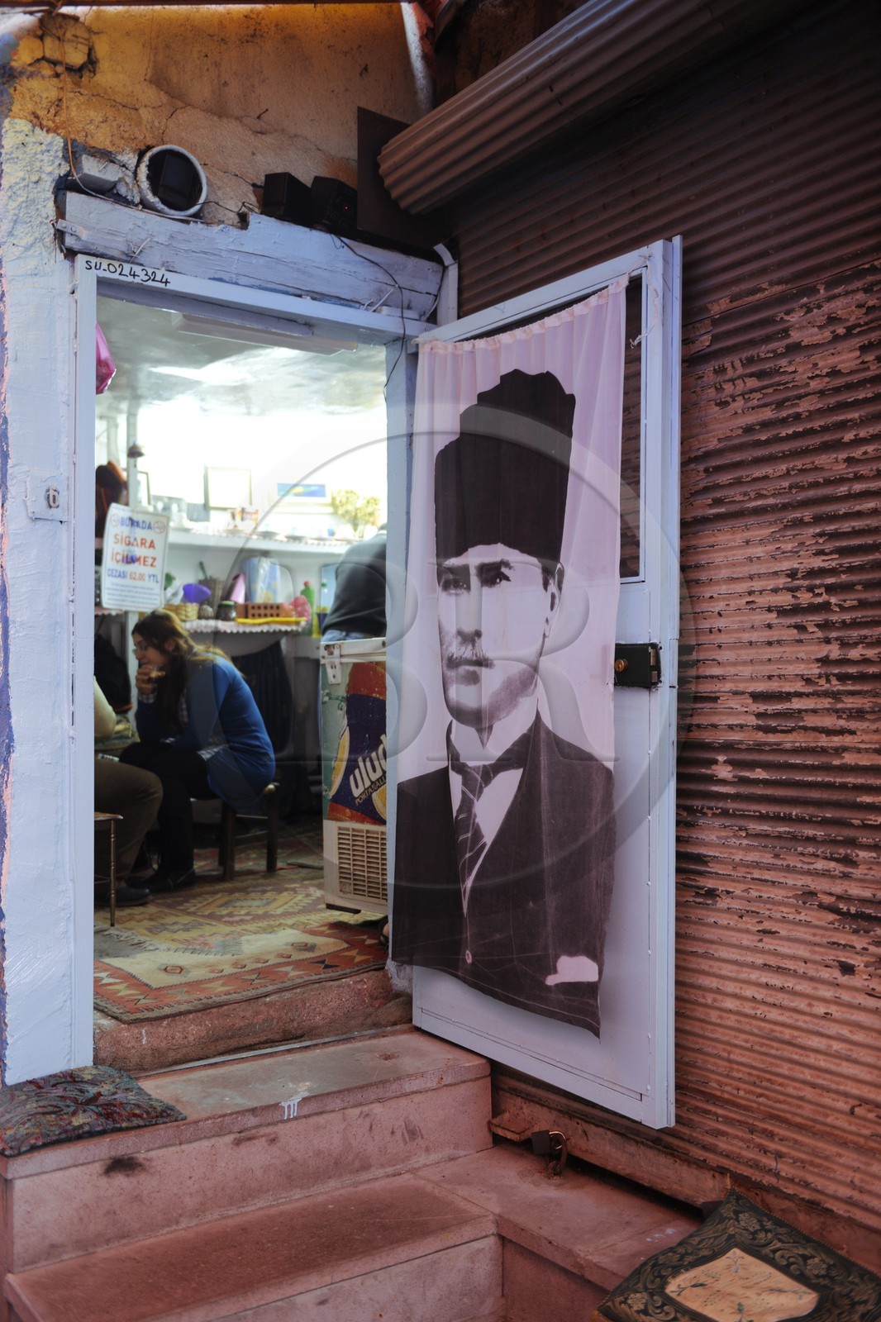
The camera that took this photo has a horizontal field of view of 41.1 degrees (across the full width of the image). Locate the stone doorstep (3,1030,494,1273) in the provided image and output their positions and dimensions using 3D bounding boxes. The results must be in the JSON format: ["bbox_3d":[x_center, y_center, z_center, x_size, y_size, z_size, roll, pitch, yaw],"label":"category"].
[{"bbox_3d":[-0.479,1.161,2.925,1.213,0.230,0.364,0,0,-31],"label":"stone doorstep"}]

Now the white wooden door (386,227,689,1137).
[{"bbox_3d":[0.228,0.042,2.909,0.045,1.940,0.933,1,-1,-37],"label":"white wooden door"}]

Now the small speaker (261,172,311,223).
[{"bbox_3d":[-0.425,-1.247,3.217,0.080,0.128,0.110,8,1,28],"label":"small speaker"}]

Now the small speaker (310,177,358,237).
[{"bbox_3d":[-0.306,-1.269,3.290,0.088,0.128,0.110,15,11,-46],"label":"small speaker"}]

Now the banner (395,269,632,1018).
[{"bbox_3d":[0.145,-0.029,2.902,0.090,1.698,0.801,1,-1,-37],"label":"banner"}]

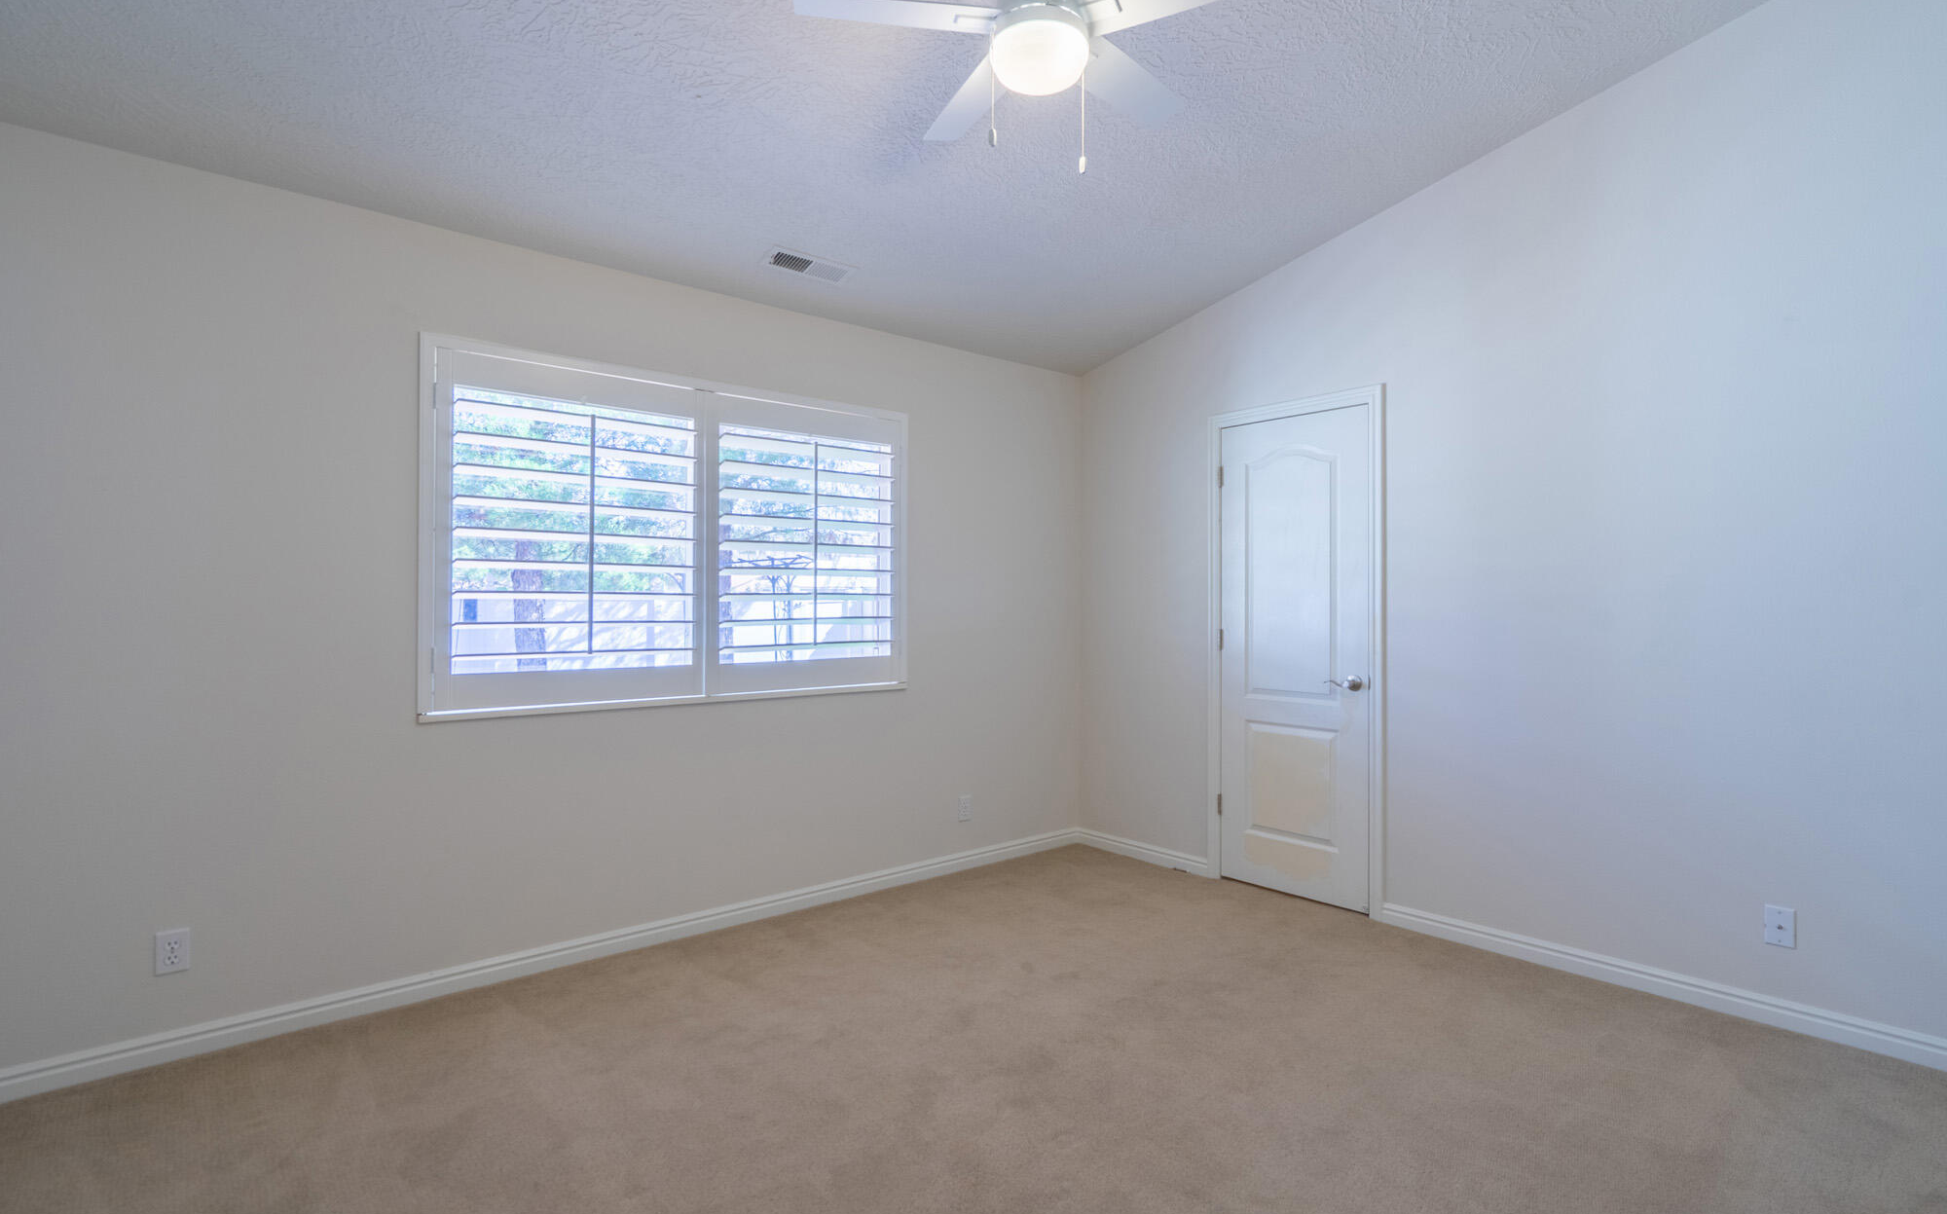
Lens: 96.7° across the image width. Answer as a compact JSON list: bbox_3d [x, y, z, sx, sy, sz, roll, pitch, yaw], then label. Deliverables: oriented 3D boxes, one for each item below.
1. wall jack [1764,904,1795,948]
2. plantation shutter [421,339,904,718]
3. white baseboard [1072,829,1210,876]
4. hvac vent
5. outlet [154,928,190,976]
[{"bbox_3d":[2.395,0.952,2.569,0.010,0.115,0.070,0,0,-43],"label":"wall jack"},{"bbox_3d":[-1.013,-0.243,3.273,1.830,1.211,0.070,0,0,-38],"label":"plantation shutter"},{"bbox_3d":[0.820,1.195,4.243,0.015,0.082,0.793,0,0,-43],"label":"white baseboard"},{"bbox_3d":[-0.615,-1.270,3.240,0.335,0.018,0.135,0,-13,-38],"label":"hvac vent"},{"bbox_3d":[-2.182,0.941,2.357,0.070,0.115,0.010,0,0,-38],"label":"outlet"}]

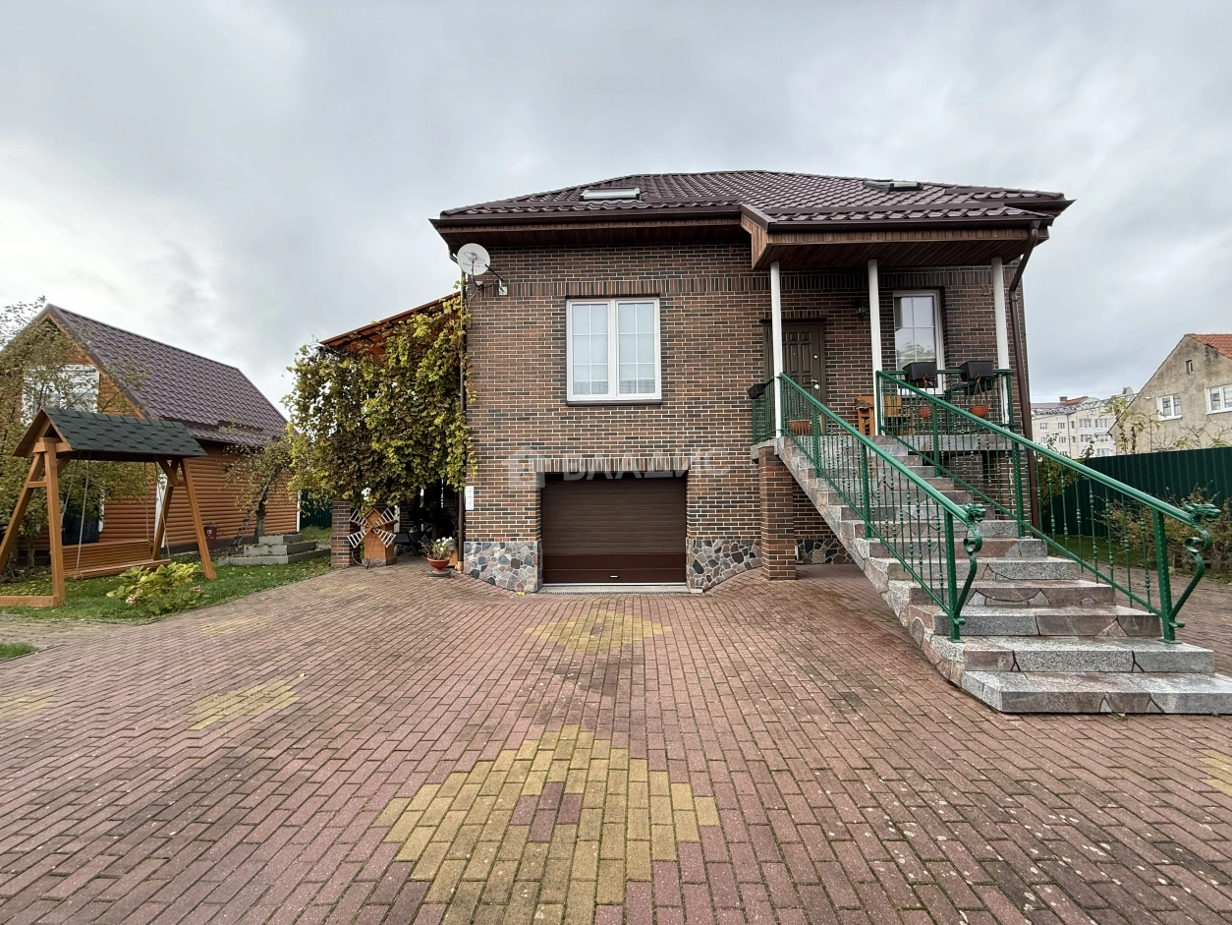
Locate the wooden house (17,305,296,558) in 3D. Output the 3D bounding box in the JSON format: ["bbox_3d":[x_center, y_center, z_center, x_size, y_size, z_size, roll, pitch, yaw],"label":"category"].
[{"bbox_3d":[-13.881,-0.570,15.079,6.100,6.200,5.950,-1,-4,1],"label":"wooden house"}]

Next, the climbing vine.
[{"bbox_3d":[-4.491,-1.010,9.609,3.550,3.900,1.200,-1,-4,1],"label":"climbing vine"}]

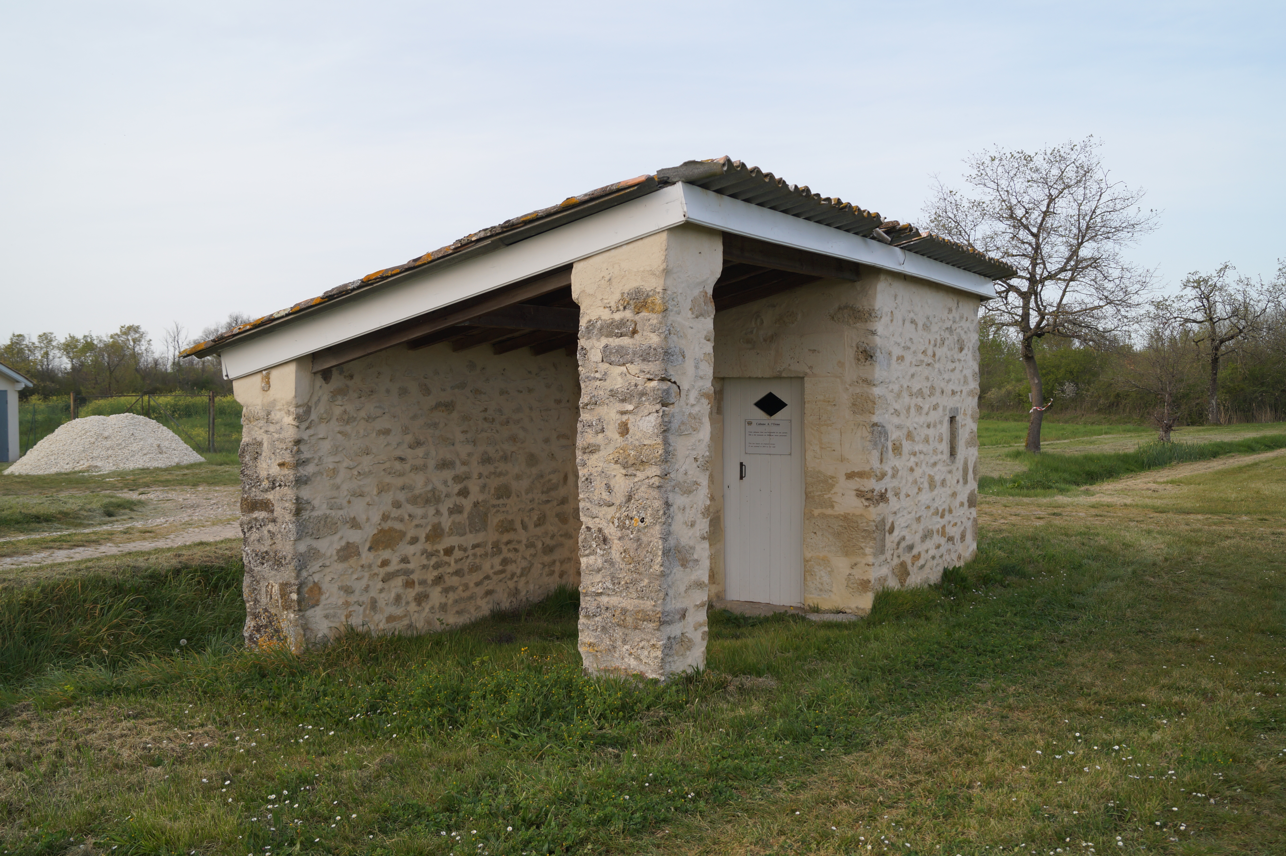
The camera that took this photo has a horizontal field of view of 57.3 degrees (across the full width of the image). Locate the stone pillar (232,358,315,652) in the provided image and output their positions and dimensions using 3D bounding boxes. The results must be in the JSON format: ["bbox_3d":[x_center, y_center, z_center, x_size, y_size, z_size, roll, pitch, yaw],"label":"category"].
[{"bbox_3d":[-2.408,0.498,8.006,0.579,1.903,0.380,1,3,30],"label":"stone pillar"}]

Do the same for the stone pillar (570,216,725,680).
[{"bbox_3d":[0.016,0.131,6.732,0.563,2.433,0.600,1,3,30],"label":"stone pillar"}]

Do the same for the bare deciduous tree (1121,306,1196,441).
[{"bbox_3d":[16.626,-1.740,37.914,2.431,4.359,2.309,1,2,24],"label":"bare deciduous tree"}]

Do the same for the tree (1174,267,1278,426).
[{"bbox_3d":[26.150,-3.776,52.858,4.701,7.150,4.466,1,3,26],"label":"tree"}]

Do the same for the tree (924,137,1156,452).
[{"bbox_3d":[11.131,-3.699,32.827,6.473,8.727,6.150,1,2,19],"label":"tree"}]

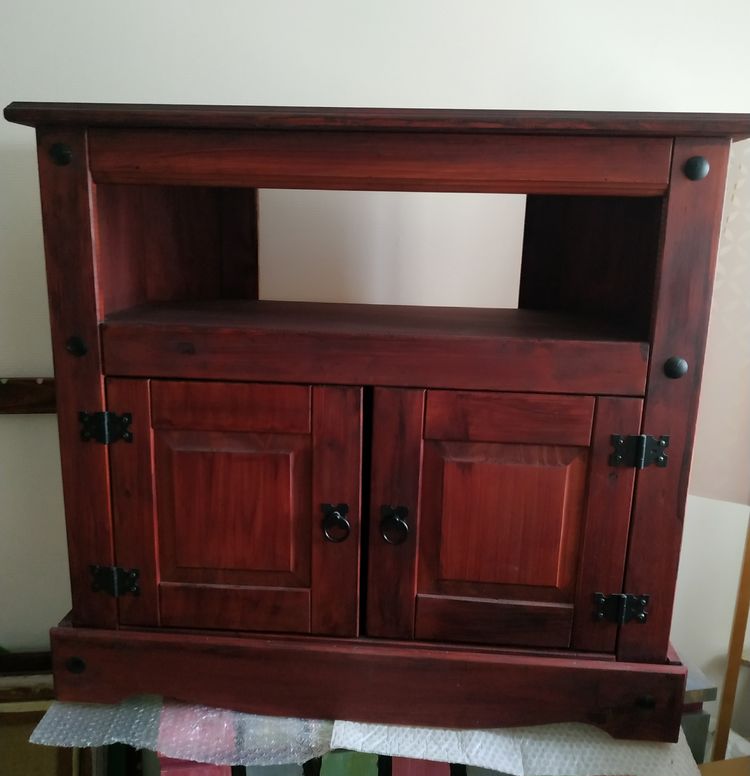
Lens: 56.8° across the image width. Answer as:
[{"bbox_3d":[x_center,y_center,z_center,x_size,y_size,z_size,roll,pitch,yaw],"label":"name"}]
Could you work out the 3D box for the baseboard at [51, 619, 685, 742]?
[{"bbox_3d":[-0.020,0.382,0.907,0.815,0.100,0.030,2,12,4],"label":"baseboard"}]

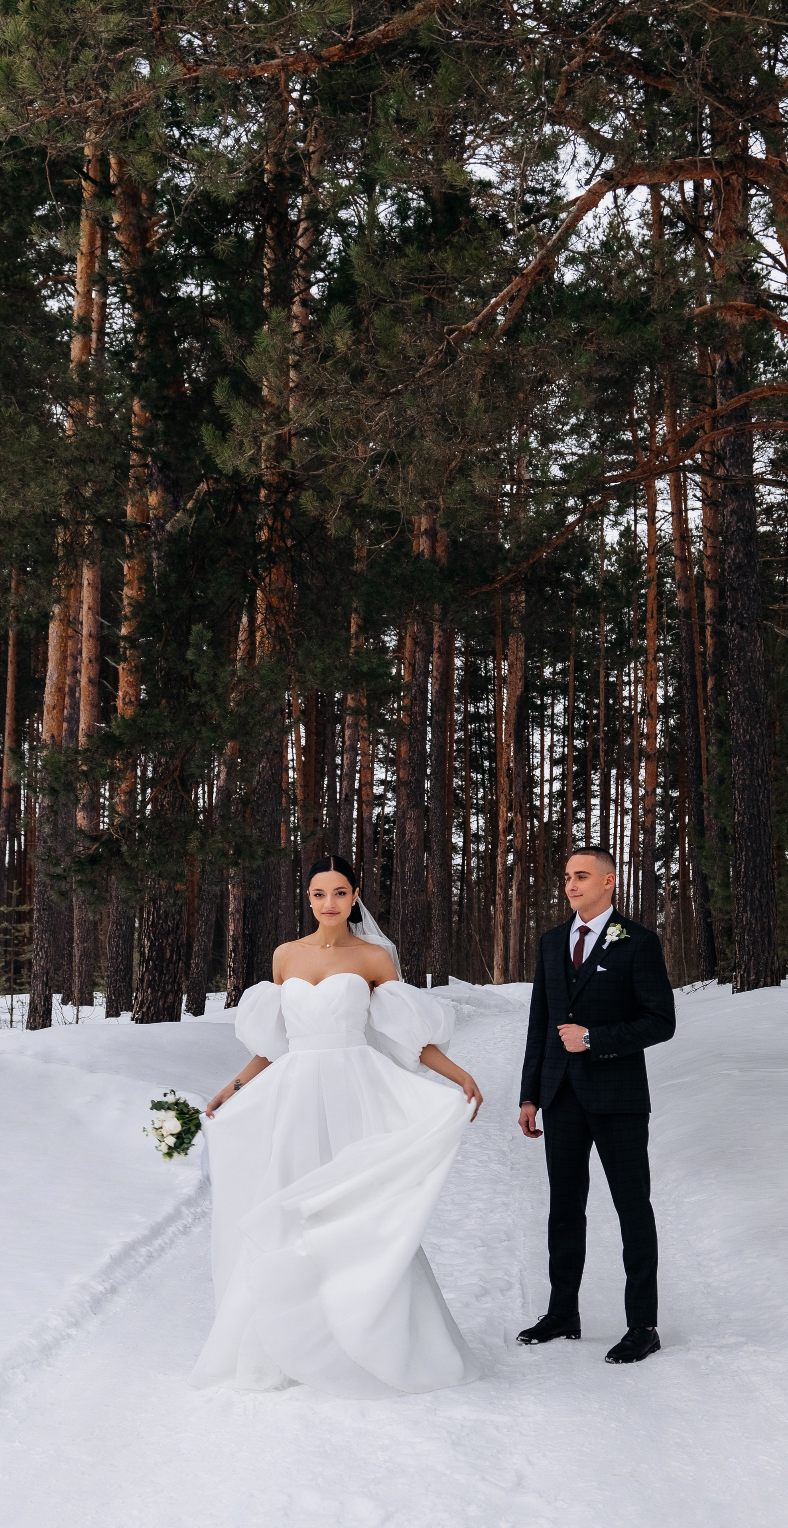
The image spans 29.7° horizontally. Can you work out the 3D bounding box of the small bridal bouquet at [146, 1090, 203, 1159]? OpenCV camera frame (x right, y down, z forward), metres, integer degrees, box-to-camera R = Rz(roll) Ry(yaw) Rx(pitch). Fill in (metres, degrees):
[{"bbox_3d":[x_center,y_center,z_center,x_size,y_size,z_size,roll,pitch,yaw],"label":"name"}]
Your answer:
[{"bbox_3d":[-0.717,1.194,4.915,0.230,0.220,0.210,-7,-3,-19],"label":"small bridal bouquet"}]

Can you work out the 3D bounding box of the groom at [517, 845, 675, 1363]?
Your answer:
[{"bbox_3d":[0.729,1.204,5.388,0.570,1.818,0.440,-5,-9,36],"label":"groom"}]

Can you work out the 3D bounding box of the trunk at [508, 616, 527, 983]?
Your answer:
[{"bbox_3d":[2.677,0.711,32.189,0.340,7.985,0.340,0,-8,0],"label":"trunk"}]

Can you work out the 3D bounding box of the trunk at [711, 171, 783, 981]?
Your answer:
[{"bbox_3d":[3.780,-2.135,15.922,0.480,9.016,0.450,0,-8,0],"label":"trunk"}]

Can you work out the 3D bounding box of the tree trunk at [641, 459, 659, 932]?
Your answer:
[{"bbox_3d":[6.292,-1.418,36.508,0.340,12.606,0.340,0,-8,0],"label":"tree trunk"}]

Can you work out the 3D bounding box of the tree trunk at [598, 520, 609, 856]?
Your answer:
[{"bbox_3d":[6.561,-0.886,46.526,0.260,14.022,0.260,0,-8,0],"label":"tree trunk"}]

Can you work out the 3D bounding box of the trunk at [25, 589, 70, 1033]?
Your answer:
[{"bbox_3d":[-4.327,0.475,18.601,0.340,5.618,0.330,0,-8,0],"label":"trunk"}]

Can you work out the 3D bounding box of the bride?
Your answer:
[{"bbox_3d":[-0.194,1.160,4.970,0.920,1.704,0.740,-1,-8,8],"label":"bride"}]

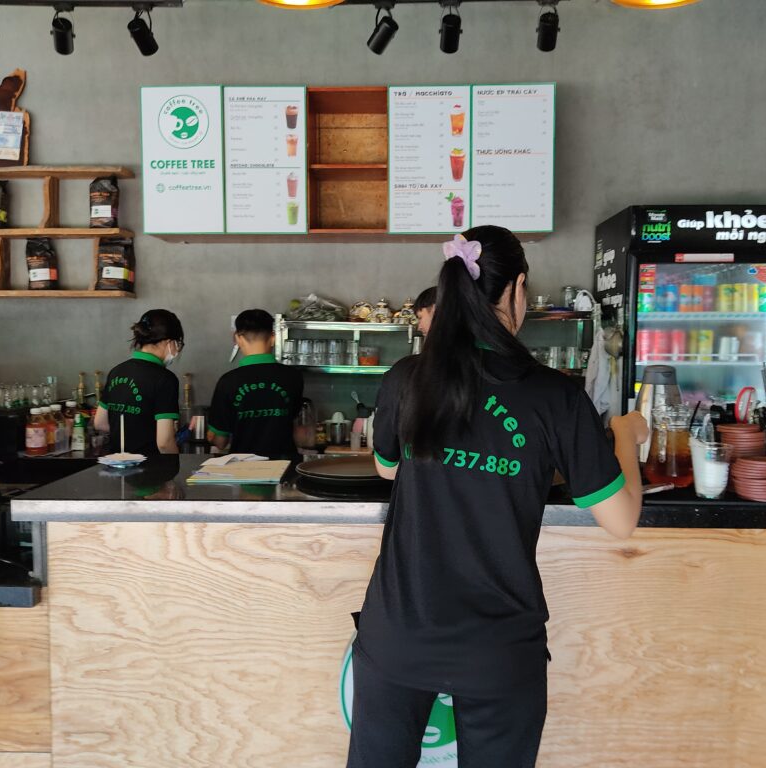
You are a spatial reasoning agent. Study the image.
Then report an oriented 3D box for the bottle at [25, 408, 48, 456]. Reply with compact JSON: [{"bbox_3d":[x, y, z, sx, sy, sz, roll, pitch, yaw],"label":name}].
[{"bbox_3d":[-1.451,0.199,3.220,0.090,0.200,0.090,-1,3,-15],"label":"bottle"}]

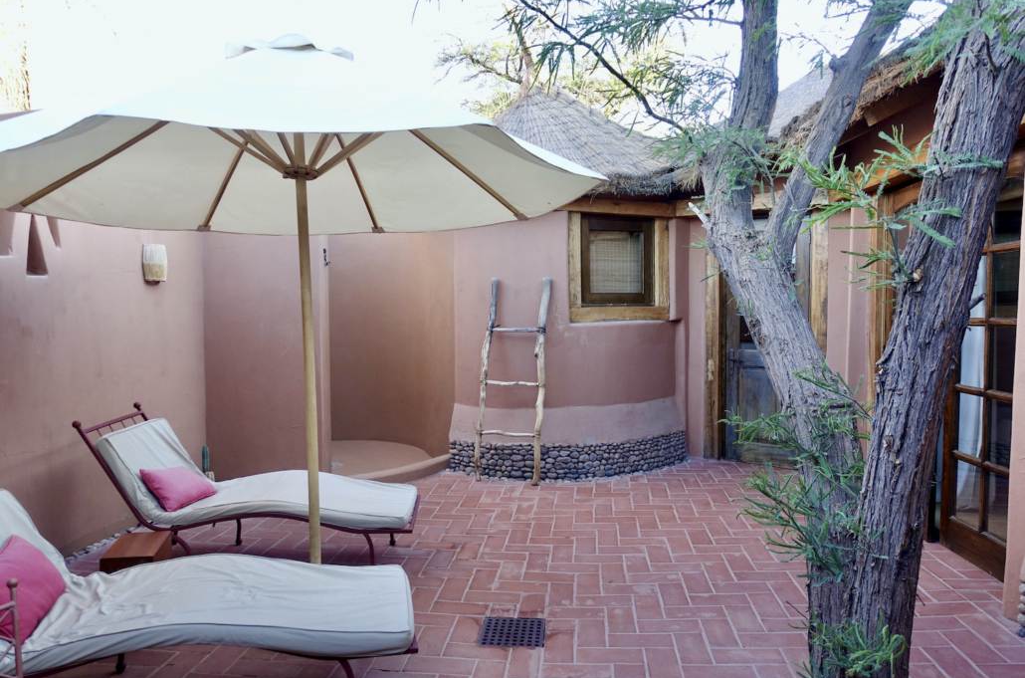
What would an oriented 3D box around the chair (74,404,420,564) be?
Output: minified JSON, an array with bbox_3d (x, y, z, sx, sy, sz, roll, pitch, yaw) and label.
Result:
[{"bbox_3d":[-1.392,0.851,3.885,1.710,0.910,0.700,0,2,-5],"label":"chair"}]

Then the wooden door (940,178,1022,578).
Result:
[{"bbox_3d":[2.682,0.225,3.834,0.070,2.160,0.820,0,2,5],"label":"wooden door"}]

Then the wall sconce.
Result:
[{"bbox_3d":[-2.486,-0.522,4.794,0.095,0.255,0.185,0,2,9],"label":"wall sconce"}]

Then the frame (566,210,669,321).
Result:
[{"bbox_3d":[0.924,-0.619,6.057,0.980,0.940,0.130,-1,2,-22],"label":"frame"}]

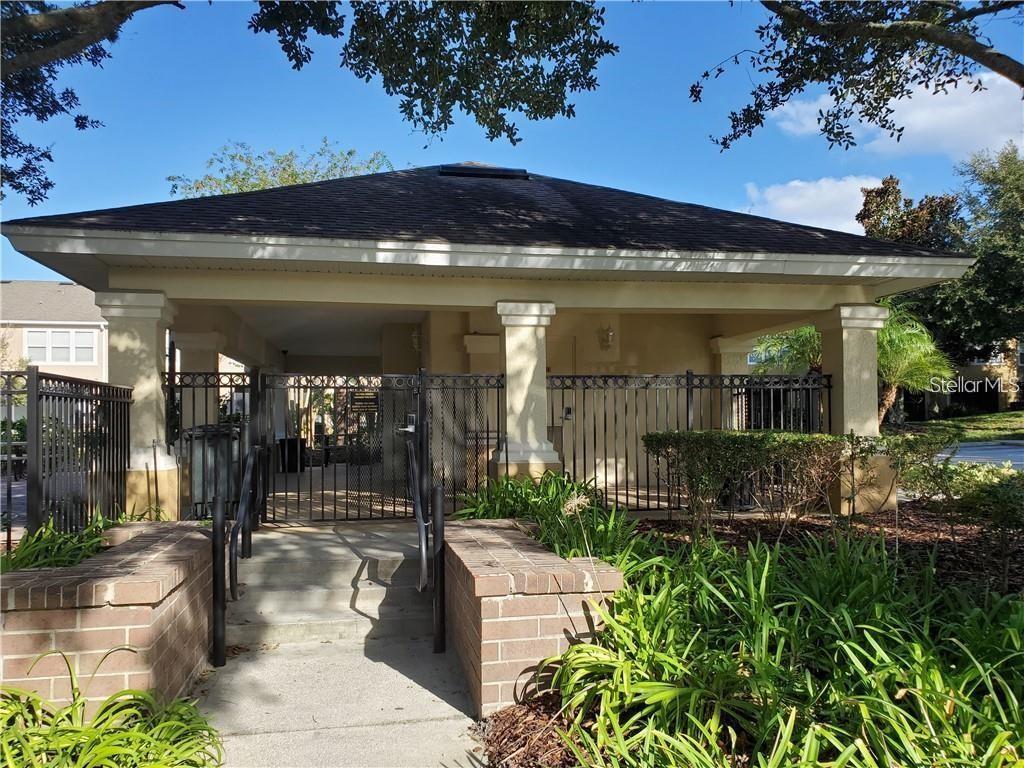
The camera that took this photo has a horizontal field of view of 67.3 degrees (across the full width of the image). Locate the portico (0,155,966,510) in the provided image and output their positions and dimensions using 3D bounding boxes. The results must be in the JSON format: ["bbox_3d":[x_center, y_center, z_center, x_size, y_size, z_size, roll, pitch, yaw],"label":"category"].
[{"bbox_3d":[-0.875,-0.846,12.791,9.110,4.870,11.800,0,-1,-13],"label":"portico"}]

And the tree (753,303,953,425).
[{"bbox_3d":[5.313,0.139,11.999,2.750,2.840,2.450,0,-1,-13],"label":"tree"}]

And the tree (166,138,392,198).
[{"bbox_3d":[-7.258,-2.866,24.006,8.000,9.570,7.500,0,-1,-13],"label":"tree"}]

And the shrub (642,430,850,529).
[{"bbox_3d":[2.296,0.961,7.417,2.100,0.970,0.800,0,-1,-13],"label":"shrub"}]

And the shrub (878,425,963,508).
[{"bbox_3d":[4.292,0.879,8.100,0.850,0.900,0.780,0,-1,-13],"label":"shrub"}]

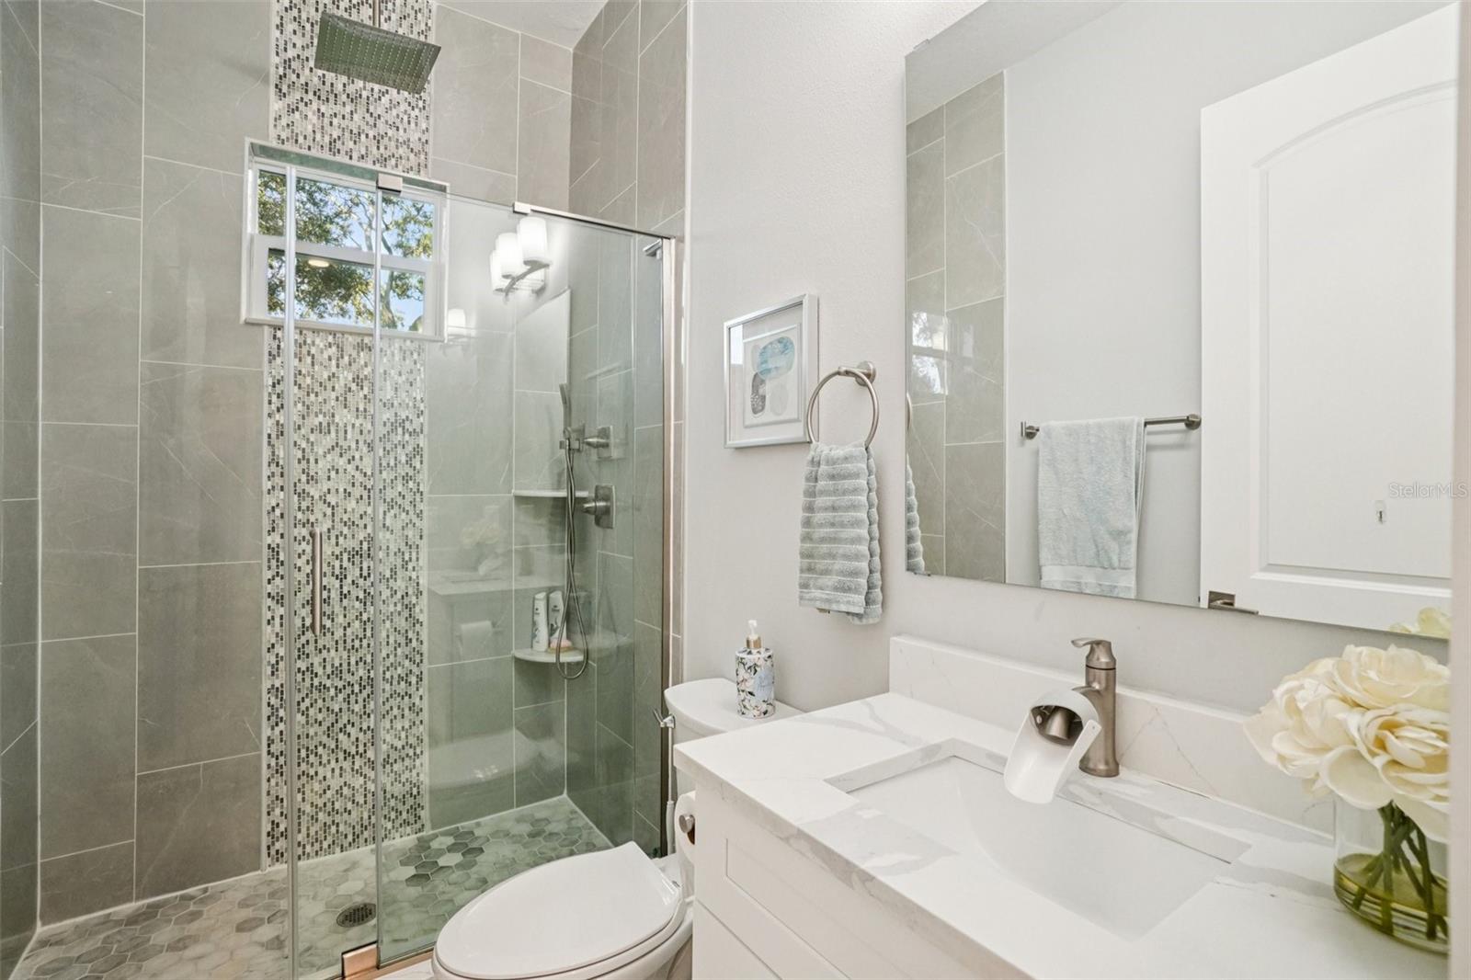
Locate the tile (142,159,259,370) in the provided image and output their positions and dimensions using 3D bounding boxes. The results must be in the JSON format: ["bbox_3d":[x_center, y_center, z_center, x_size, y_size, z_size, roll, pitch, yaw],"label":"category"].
[{"bbox_3d":[-1.631,-0.686,1.891,0.295,0.610,0.010,1,0,-30],"label":"tile"}]

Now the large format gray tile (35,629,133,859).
[{"bbox_3d":[-1.853,0.728,1.760,0.197,0.607,0.011,0,0,-31],"label":"large format gray tile"}]

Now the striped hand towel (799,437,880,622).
[{"bbox_3d":[0.200,0.078,1.188,0.070,0.335,0.175,1,0,-37],"label":"striped hand towel"}]

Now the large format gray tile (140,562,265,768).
[{"bbox_3d":[-1.641,0.535,1.888,0.290,0.607,0.011,0,0,-31],"label":"large format gray tile"}]

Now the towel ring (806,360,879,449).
[{"bbox_3d":[0.233,-0.163,1.199,0.080,0.187,0.170,0,0,-38],"label":"towel ring"}]

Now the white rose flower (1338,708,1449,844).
[{"bbox_3d":[0.578,0.238,0.513,0.105,0.112,0.112,0,0,-42],"label":"white rose flower"}]

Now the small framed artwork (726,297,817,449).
[{"bbox_3d":[0.076,-0.260,1.434,0.034,0.316,0.290,0,0,-38],"label":"small framed artwork"}]

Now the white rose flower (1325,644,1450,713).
[{"bbox_3d":[0.596,0.176,0.548,0.095,0.075,0.100,1,0,-37],"label":"white rose flower"}]

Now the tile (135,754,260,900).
[{"bbox_3d":[-1.643,1.028,1.886,0.290,0.374,0.011,0,0,-31],"label":"tile"}]

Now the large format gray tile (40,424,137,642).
[{"bbox_3d":[-1.851,0.118,1.763,0.197,0.607,0.011,0,0,-31],"label":"large format gray tile"}]

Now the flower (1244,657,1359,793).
[{"bbox_3d":[0.552,0.226,0.592,0.095,0.112,0.095,1,0,-37],"label":"flower"}]

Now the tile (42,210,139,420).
[{"bbox_3d":[-1.849,-0.492,1.766,0.197,0.607,0.011,0,0,-31],"label":"tile"}]

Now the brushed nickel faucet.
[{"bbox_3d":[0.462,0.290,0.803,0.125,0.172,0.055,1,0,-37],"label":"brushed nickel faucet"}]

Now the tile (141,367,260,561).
[{"bbox_3d":[-1.635,-0.076,1.887,0.295,0.610,0.010,1,0,-30],"label":"tile"}]

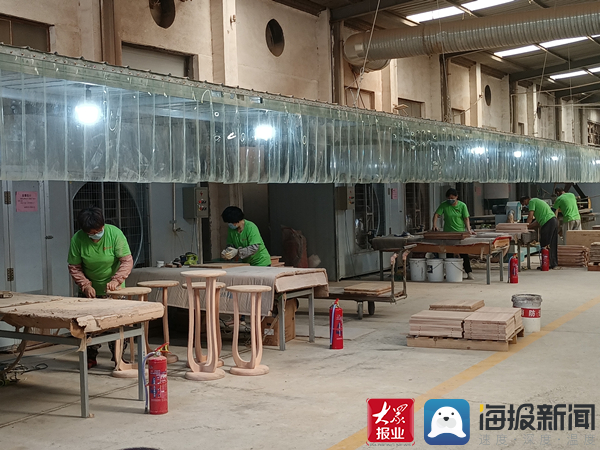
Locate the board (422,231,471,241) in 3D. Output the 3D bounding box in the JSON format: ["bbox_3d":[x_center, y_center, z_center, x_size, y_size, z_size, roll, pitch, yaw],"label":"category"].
[{"bbox_3d":[2.512,0.181,14.963,0.680,0.100,0.410,-1,2,35],"label":"board"}]

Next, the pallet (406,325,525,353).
[{"bbox_3d":[1.672,1.110,8.822,0.985,0.107,0.910,-1,2,25],"label":"pallet"}]

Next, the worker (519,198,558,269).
[{"bbox_3d":[4.598,0.150,17.012,0.680,1.390,0.480,-1,2,30],"label":"worker"}]

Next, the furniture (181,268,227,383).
[{"bbox_3d":[-0.797,0.848,7.516,0.393,0.890,0.393,-2,1,0],"label":"furniture"}]

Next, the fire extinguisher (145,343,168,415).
[{"bbox_3d":[-1.020,1.082,6.281,0.170,0.496,0.140,-2,1,-7],"label":"fire extinguisher"}]

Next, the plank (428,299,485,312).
[{"bbox_3d":[1.655,0.852,9.326,0.430,0.065,0.530,-1,2,28],"label":"plank"}]

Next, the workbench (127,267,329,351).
[{"bbox_3d":[-1.005,0.885,9.490,2.417,0.745,1.057,-2,1,30],"label":"workbench"}]

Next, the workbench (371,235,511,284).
[{"bbox_3d":[2.383,0.599,15.089,2.140,0.735,1.000,-1,2,30],"label":"workbench"}]

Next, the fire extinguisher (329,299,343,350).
[{"bbox_3d":[0.352,0.976,8.744,0.150,0.489,0.140,-2,1,3],"label":"fire extinguisher"}]

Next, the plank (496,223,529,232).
[{"bbox_3d":[4.047,0.055,16.802,0.510,0.155,0.450,-1,2,30],"label":"plank"}]

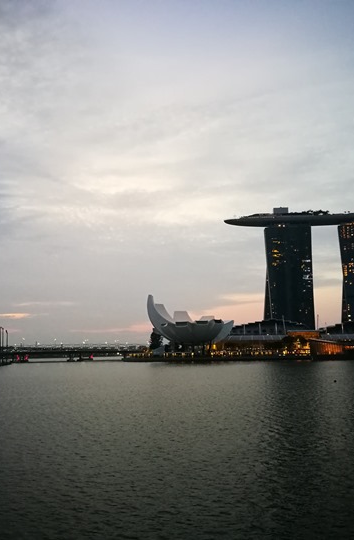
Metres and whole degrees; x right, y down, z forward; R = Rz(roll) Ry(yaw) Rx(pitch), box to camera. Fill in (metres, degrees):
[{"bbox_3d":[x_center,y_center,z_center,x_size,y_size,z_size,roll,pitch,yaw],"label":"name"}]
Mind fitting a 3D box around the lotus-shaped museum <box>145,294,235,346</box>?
[{"bbox_3d":[13.380,54.200,554.050,84.000,57.000,78.000,-1,-8,2],"label":"lotus-shaped museum"}]

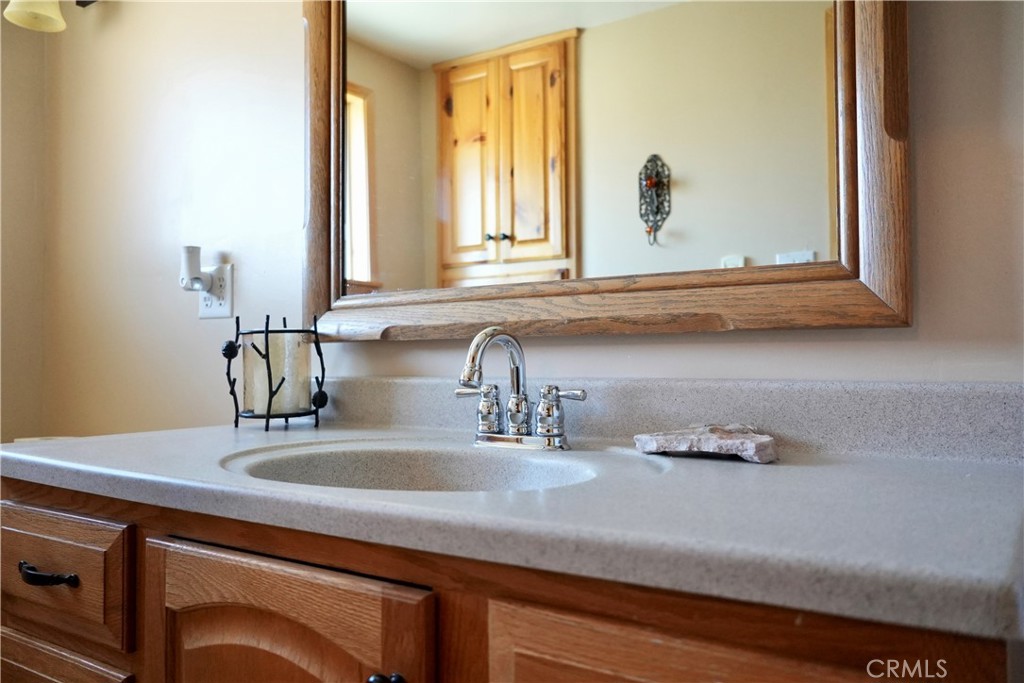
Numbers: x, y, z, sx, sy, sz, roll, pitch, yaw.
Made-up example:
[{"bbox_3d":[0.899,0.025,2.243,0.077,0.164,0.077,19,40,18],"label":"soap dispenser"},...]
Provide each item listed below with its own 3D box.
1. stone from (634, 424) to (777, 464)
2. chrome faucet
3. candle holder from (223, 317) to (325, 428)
[{"bbox_3d":[0.249,0.121,0.972,0.097,0.034,0.175,1,-2,-44],"label":"stone"},{"bbox_3d":[-0.018,0.061,1.054,0.216,0.161,0.150,-1,-2,34],"label":"chrome faucet"},{"bbox_3d":[-0.425,0.054,1.429,0.190,0.200,0.178,0,-2,0],"label":"candle holder"}]

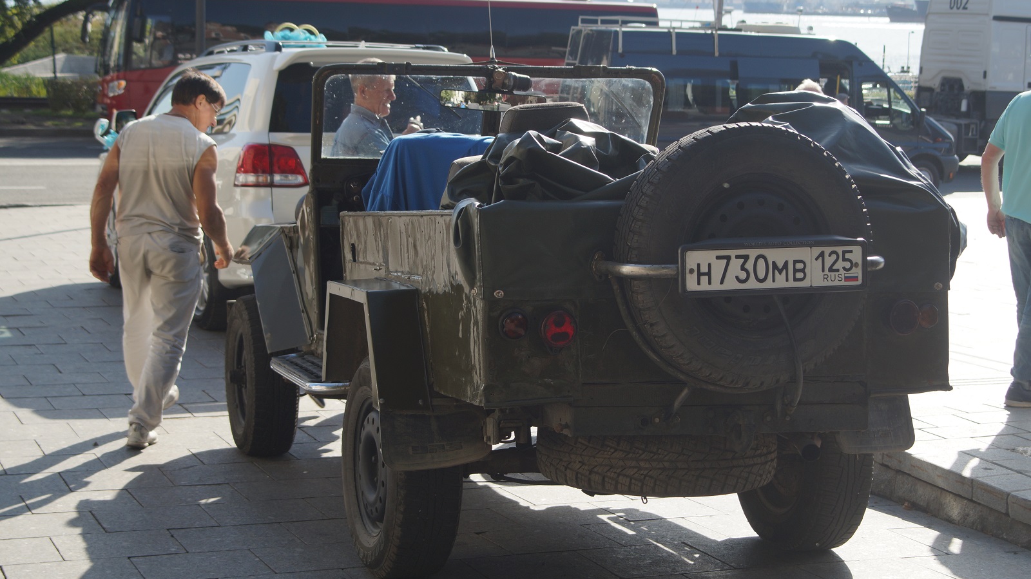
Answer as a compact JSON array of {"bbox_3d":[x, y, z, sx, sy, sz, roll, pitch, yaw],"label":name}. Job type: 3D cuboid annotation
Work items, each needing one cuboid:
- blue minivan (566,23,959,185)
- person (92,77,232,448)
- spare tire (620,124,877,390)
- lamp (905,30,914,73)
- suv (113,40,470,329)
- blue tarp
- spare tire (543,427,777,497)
[{"bbox_3d":[4.265,-3.213,33.236,6.200,2.650,2.000,-1,9,-15],"label":"blue minivan"},{"bbox_3d":[-1.637,-0.151,8.850,0.600,1.700,0.580,3,9,10],"label":"person"},{"bbox_3d":[0.625,-0.102,5.285,0.715,0.715,0.215,-1,5,-19],"label":"spare tire"},{"bbox_3d":[53.452,-32.213,260.000,0.800,5.700,0.300,2,9,0],"label":"lamp"},{"bbox_3d":[-1.729,-0.845,14.261,1.970,1.930,4.950,-2,6,-22],"label":"suv"},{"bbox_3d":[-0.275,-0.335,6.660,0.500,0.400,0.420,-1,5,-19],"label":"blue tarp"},{"bbox_3d":[0.418,0.449,5.696,0.715,0.215,0.715,1,5,0],"label":"spare tire"}]

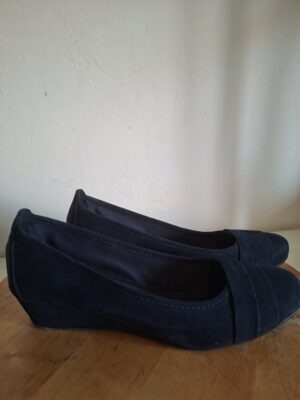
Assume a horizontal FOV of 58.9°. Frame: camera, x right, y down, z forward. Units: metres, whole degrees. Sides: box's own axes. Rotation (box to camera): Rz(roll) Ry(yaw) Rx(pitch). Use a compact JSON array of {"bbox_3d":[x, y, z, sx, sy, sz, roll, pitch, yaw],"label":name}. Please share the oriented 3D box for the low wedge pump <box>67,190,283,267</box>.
[{"bbox_3d":[0.033,0.038,0.297,0.246,0.096,0.080,1,15,3],"label":"low wedge pump"}]

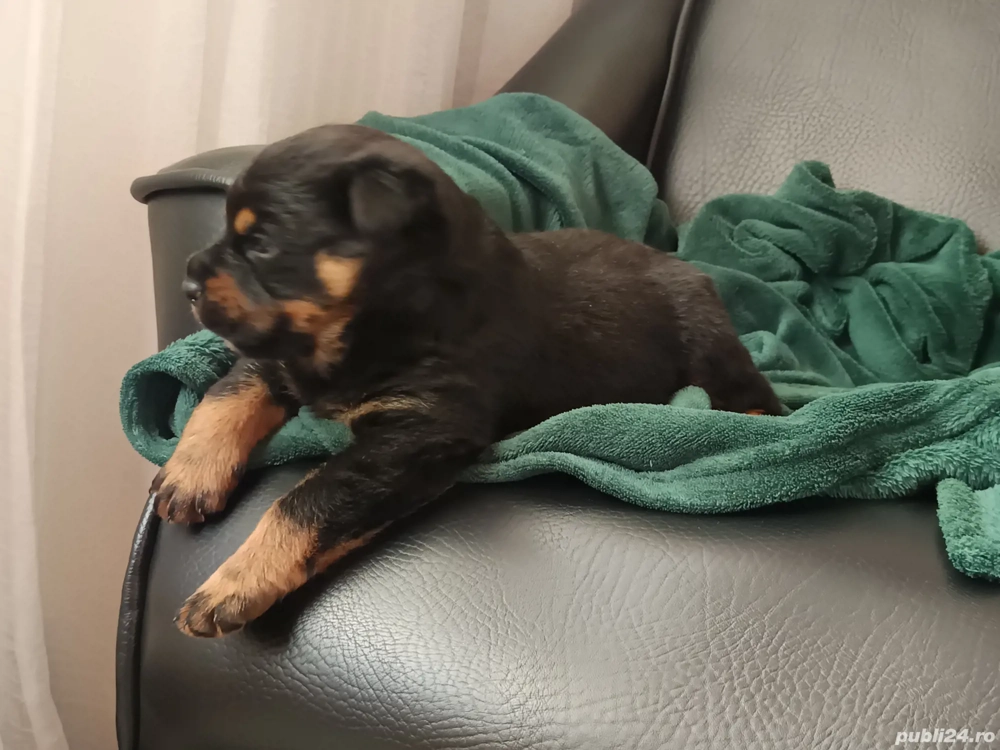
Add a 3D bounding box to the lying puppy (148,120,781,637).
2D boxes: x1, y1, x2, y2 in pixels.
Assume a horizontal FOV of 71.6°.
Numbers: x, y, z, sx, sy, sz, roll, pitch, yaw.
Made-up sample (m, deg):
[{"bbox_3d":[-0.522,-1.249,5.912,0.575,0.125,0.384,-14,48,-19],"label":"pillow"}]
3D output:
[{"bbox_3d":[-0.004,-0.026,0.458,0.417,0.265,0.163,-7,15,-29],"label":"lying puppy"}]

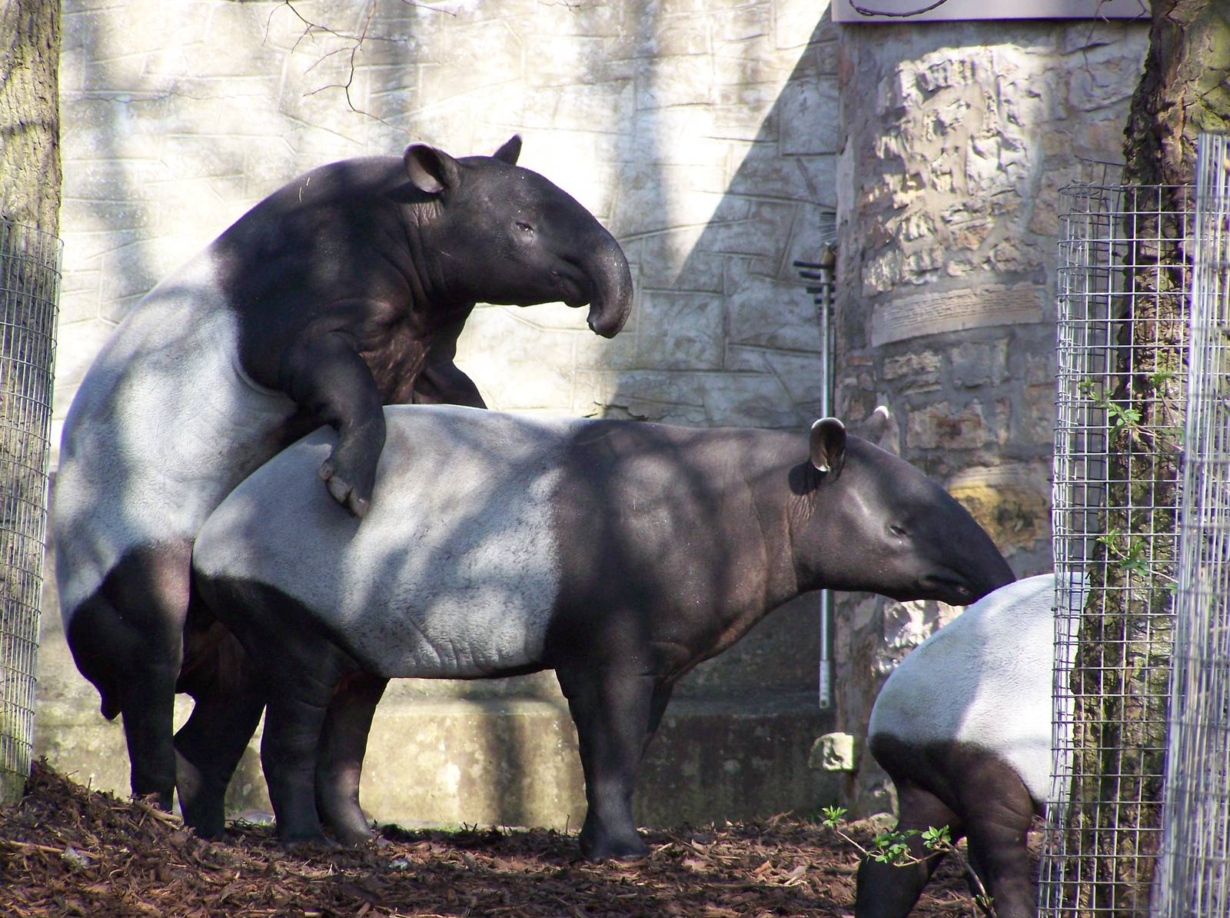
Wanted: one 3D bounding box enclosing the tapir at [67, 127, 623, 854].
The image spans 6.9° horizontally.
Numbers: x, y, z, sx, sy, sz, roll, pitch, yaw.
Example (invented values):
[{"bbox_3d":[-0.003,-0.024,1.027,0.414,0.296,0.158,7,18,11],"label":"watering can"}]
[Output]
[{"bbox_3d":[-0.647,0.072,24.200,1.400,1.660,0.640,1,2,21],"label":"tapir"}]

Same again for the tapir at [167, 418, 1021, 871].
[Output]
[{"bbox_3d":[-0.026,0.405,24.000,1.970,1.050,0.600,1,2,16],"label":"tapir"}]

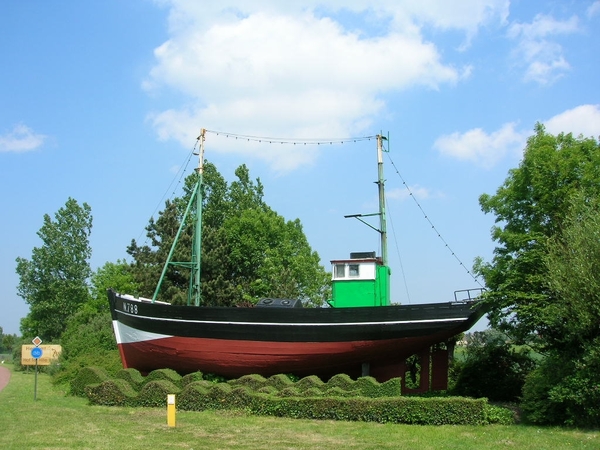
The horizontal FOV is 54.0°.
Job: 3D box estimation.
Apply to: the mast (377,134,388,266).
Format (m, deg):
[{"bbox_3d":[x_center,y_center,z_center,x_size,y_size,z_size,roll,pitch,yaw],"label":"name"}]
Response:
[{"bbox_3d":[2.529,-0.811,17.862,0.300,4.150,0.300,-3,-12,17],"label":"mast"}]

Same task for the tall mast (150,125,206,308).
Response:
[{"bbox_3d":[-4.022,-0.277,19.798,1.750,6.100,0.800,-3,-12,17],"label":"tall mast"}]

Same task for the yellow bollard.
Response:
[{"bbox_3d":[-2.625,3.797,12.103,0.165,0.630,0.165,2,-11,-12],"label":"yellow bollard"}]

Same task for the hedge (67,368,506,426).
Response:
[{"bbox_3d":[-0.866,4.314,15.267,11.865,0.850,3.661,-4,-12,19],"label":"hedge"}]

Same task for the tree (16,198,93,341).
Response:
[{"bbox_3d":[-17.566,4.001,42.019,5.300,11.800,5.300,0,-11,0],"label":"tree"}]

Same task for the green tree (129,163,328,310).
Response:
[{"bbox_3d":[-3.895,2.165,32.189,10.400,11.600,8.500,0,-11,0],"label":"green tree"}]

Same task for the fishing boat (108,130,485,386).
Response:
[{"bbox_3d":[-0.627,0.847,18.518,12.300,8.500,3.800,-3,-12,17],"label":"fishing boat"}]

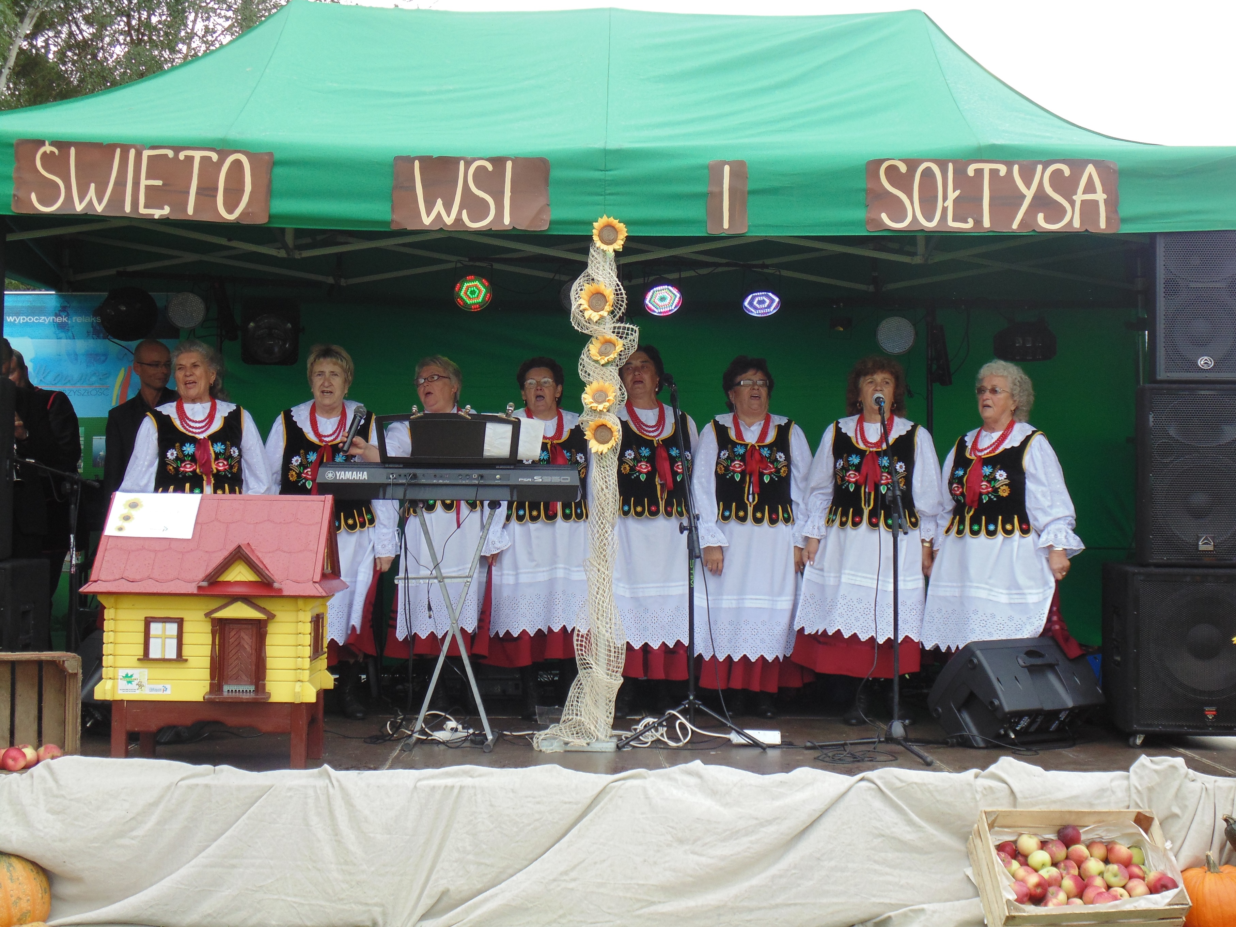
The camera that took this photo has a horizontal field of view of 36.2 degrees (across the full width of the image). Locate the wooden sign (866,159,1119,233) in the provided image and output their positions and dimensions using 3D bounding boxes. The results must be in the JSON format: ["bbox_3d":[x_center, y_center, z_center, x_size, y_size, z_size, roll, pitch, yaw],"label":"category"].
[{"bbox_3d":[1.435,-1.023,7.250,0.970,0.280,0.020,0,1,-2],"label":"wooden sign"}]

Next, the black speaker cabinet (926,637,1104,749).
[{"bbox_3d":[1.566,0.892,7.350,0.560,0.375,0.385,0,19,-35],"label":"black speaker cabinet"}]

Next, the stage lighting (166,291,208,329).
[{"bbox_3d":[-2.175,-0.787,9.571,0.200,0.200,0.150,0,15,-9],"label":"stage lighting"}]

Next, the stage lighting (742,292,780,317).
[{"bbox_3d":[0.726,-0.866,9.647,0.200,0.150,0.200,0,-39,-4],"label":"stage lighting"}]

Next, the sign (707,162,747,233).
[{"bbox_3d":[0.437,-1.062,7.540,0.158,0.293,0.030,1,-1,-2],"label":"sign"}]

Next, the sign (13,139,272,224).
[{"bbox_3d":[-1.878,-1.113,7.480,1.015,0.290,0.030,2,-1,-2],"label":"sign"}]

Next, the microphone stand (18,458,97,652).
[{"bbox_3d":[-2.480,0.525,8.550,0.620,1.140,0.550,0,-1,30],"label":"microphone stand"}]

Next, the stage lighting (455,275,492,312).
[{"bbox_3d":[-0.747,-0.899,9.665,0.200,0.200,0.150,0,27,-11],"label":"stage lighting"}]

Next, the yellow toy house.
[{"bbox_3d":[-1.431,0.588,6.790,0.860,0.975,0.530,1,-1,0],"label":"yellow toy house"}]

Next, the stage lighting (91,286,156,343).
[{"bbox_3d":[-2.415,-0.736,9.300,0.300,0.275,0.260,0,11,-20],"label":"stage lighting"}]

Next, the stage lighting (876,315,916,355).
[{"bbox_3d":[1.448,-0.668,9.850,0.210,0.210,0.220,0,-1,7],"label":"stage lighting"}]

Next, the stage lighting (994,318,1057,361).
[{"bbox_3d":[2.077,-0.628,9.650,0.320,0.215,0.240,1,12,7],"label":"stage lighting"}]

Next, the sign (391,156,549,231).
[{"bbox_3d":[-0.585,-1.073,7.520,0.620,0.290,0.030,1,-1,-2],"label":"sign"}]

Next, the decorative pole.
[{"bbox_3d":[-0.123,0.078,7.320,0.385,2.040,0.280,1,-1,0],"label":"decorative pole"}]

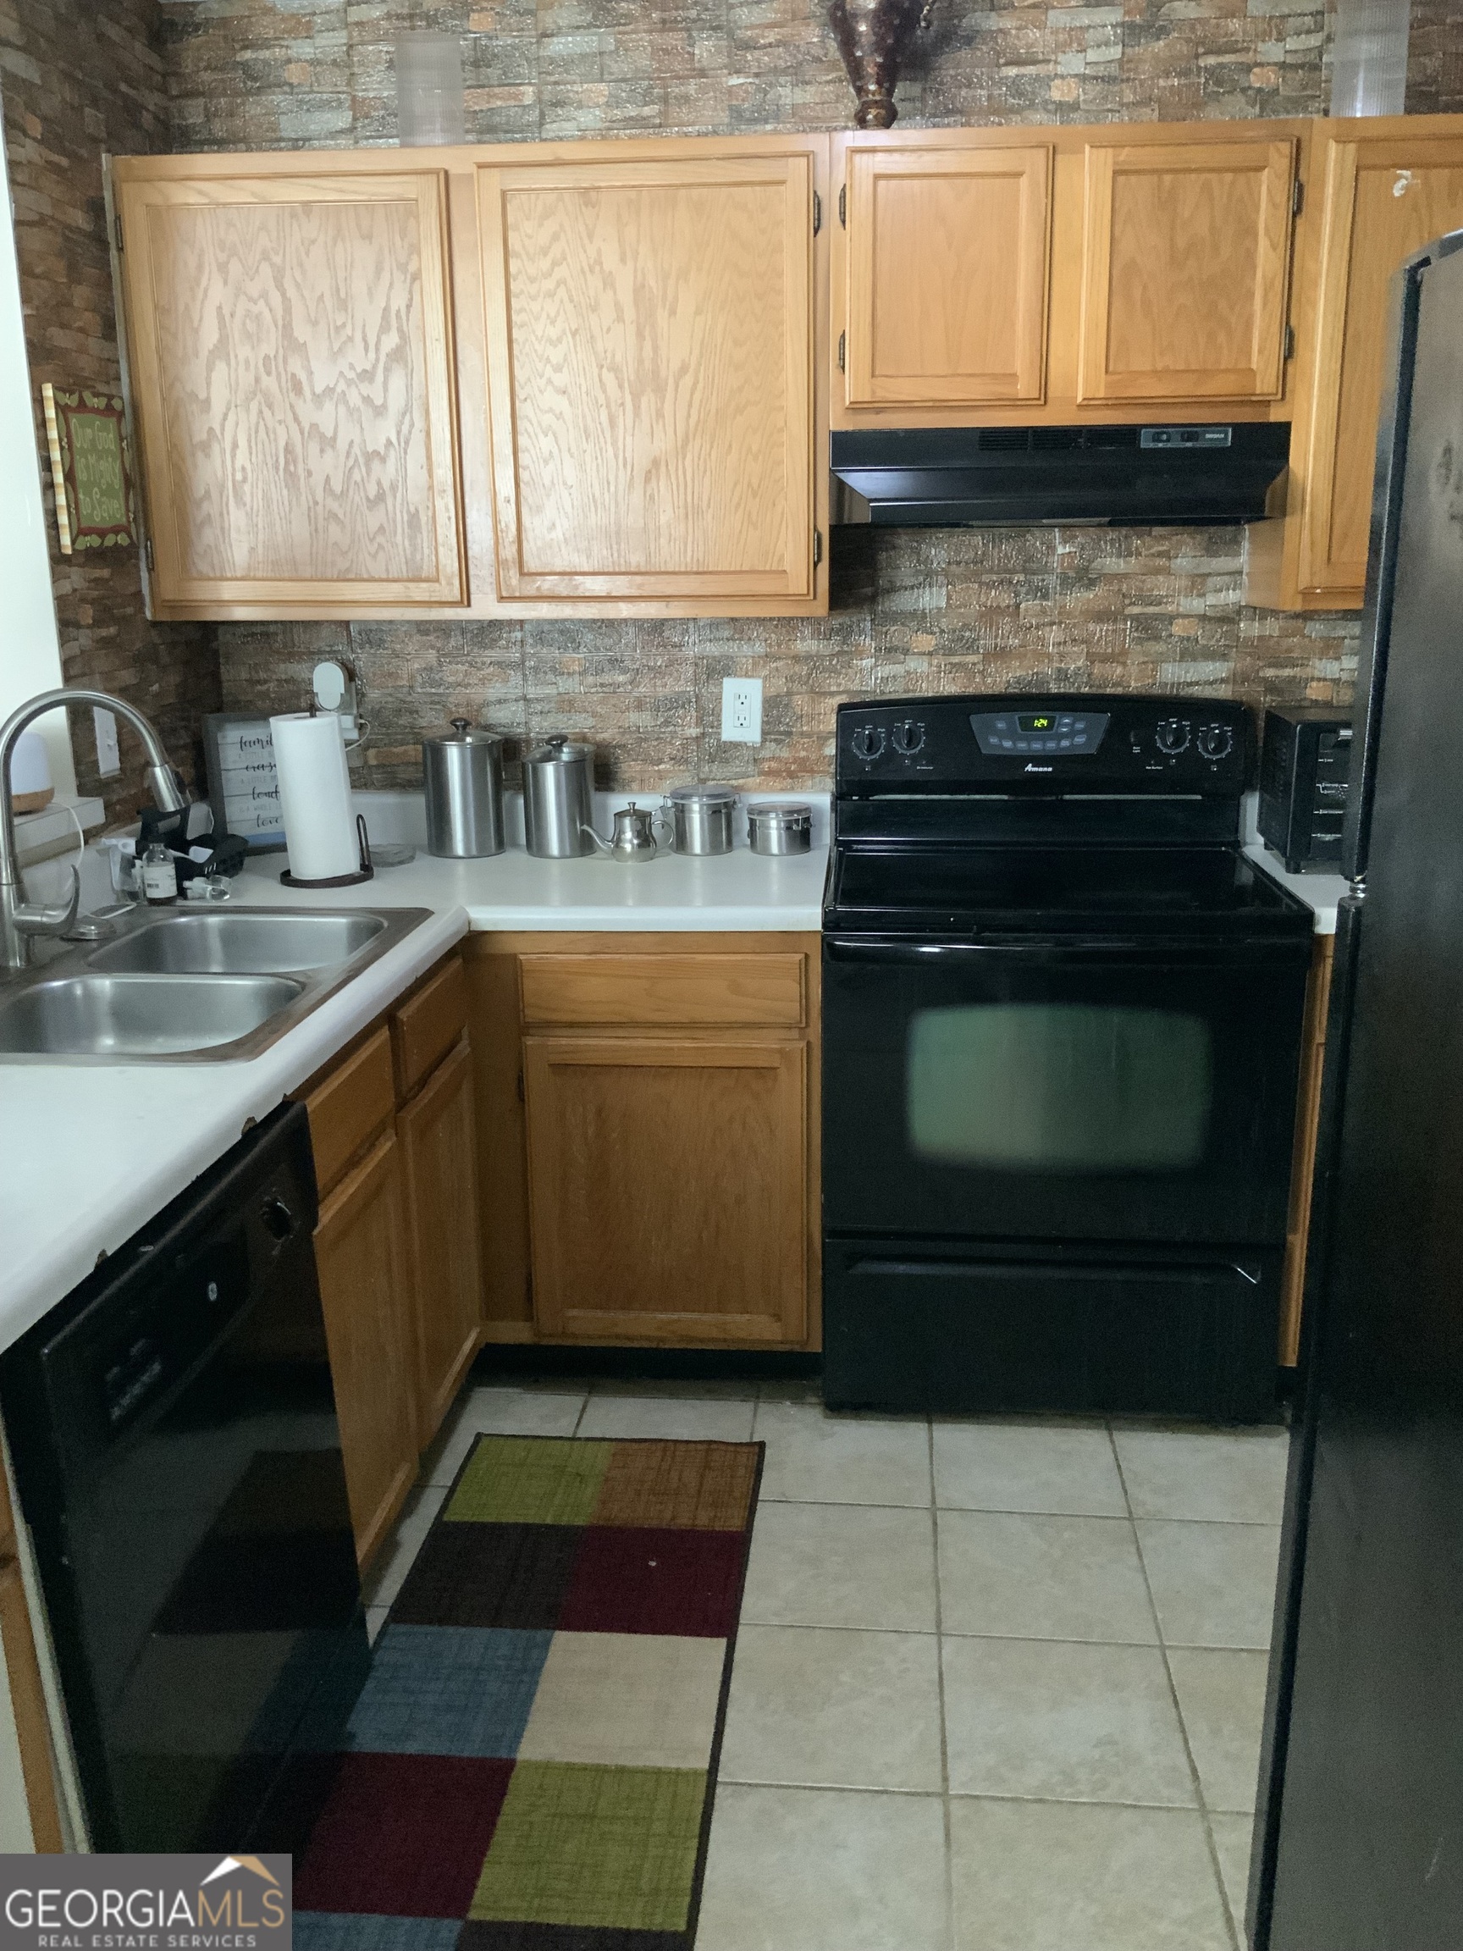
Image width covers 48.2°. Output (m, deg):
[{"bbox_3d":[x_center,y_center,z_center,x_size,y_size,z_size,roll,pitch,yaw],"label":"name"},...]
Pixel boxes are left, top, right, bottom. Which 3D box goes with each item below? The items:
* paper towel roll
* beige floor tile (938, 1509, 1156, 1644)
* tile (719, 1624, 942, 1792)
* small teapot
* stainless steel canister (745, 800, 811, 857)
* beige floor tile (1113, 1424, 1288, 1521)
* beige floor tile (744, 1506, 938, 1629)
[{"bbox_3d":[-0.749,-0.327,2.959,0.122,0.280,0.122,-3,14,1],"label":"paper towel roll"},{"bbox_3d":[0.457,0.885,2.413,0.300,0.010,0.300,1,15,6],"label":"beige floor tile"},{"bbox_3d":[0.126,0.969,2.170,0.305,0.010,0.305,1,15,6],"label":"tile"},{"bbox_3d":[-0.192,-0.270,3.046,0.160,0.108,0.085,0,15,0],"label":"small teapot"},{"bbox_3d":[0.095,-0.286,3.176,0.124,0.090,0.120,1,15,6],"label":"stainless steel canister"},{"bbox_3d":[0.784,0.812,2.679,0.300,0.010,0.300,1,15,6],"label":"beige floor tile"},{"bbox_3d":[0.155,0.891,2.466,0.305,0.010,0.305,1,15,6],"label":"beige floor tile"}]

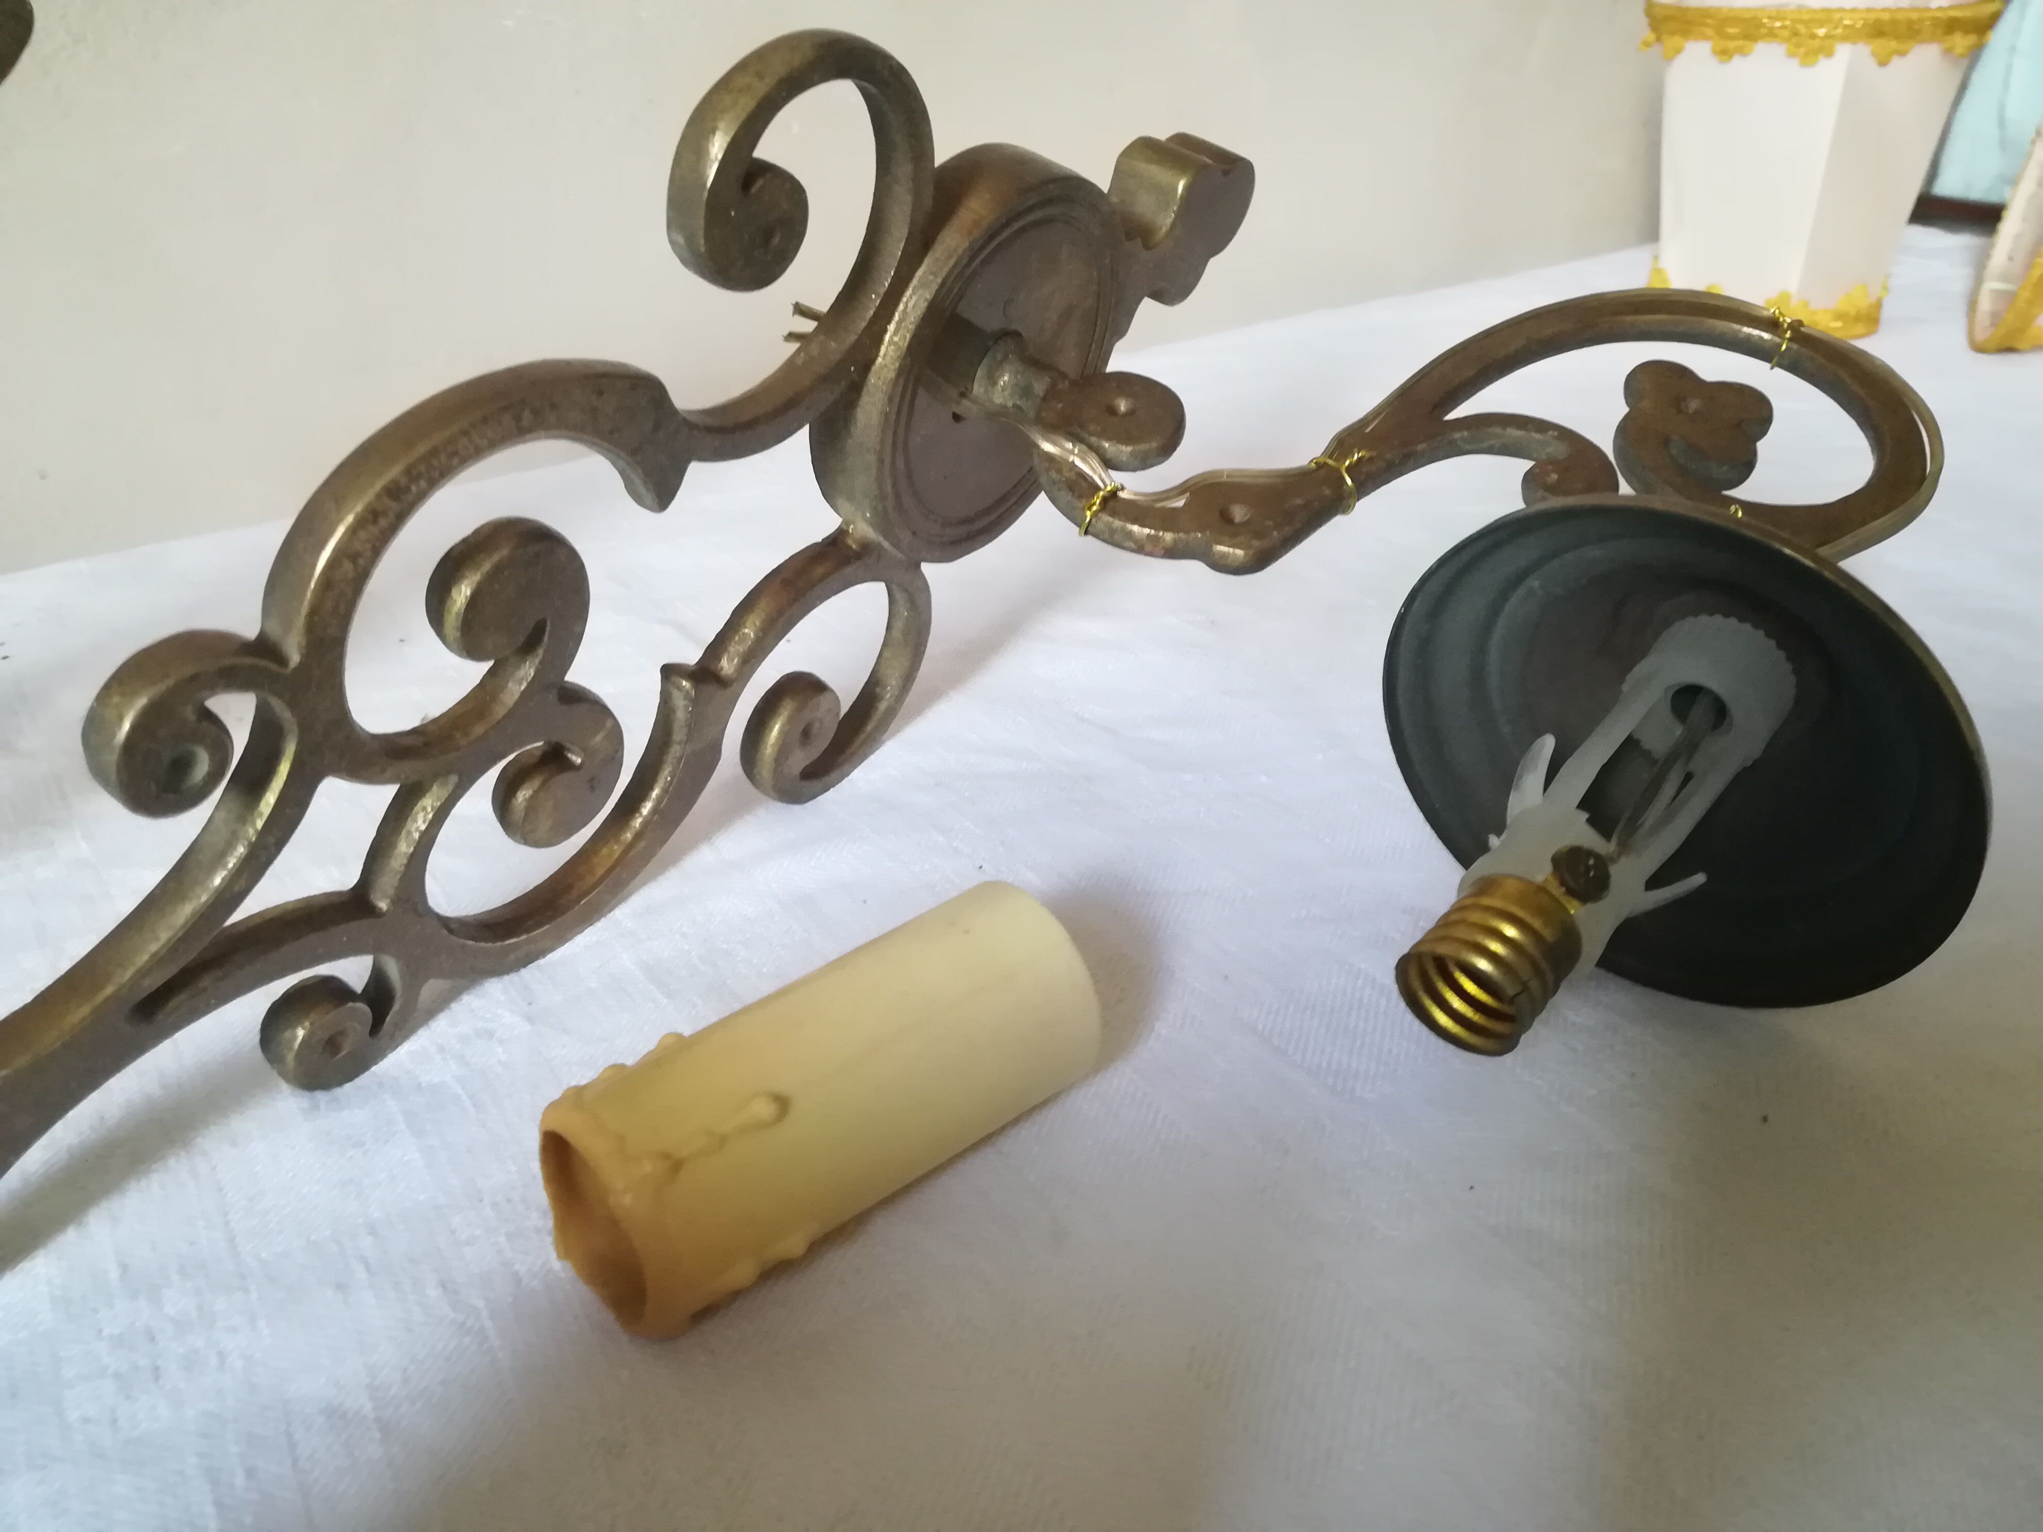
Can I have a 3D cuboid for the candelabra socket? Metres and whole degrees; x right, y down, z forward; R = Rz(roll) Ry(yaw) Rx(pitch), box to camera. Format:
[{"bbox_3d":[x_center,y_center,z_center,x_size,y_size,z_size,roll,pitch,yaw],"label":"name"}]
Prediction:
[{"bbox_3d":[0.053,0.022,0.173,0.015,0.015,0.015,23,50,38],"label":"candelabra socket"}]

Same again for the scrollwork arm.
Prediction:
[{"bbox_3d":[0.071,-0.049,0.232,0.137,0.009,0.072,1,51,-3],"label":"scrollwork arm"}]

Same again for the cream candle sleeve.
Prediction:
[{"bbox_3d":[-0.023,0.039,0.183,0.064,0.029,0.029,-24,35,-31],"label":"cream candle sleeve"}]

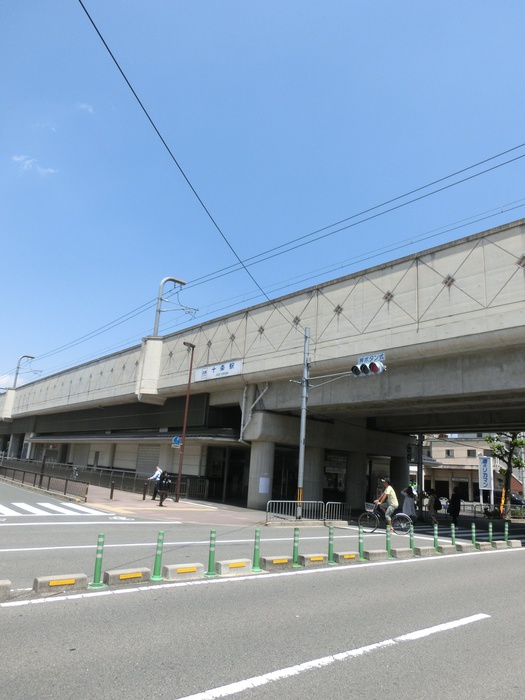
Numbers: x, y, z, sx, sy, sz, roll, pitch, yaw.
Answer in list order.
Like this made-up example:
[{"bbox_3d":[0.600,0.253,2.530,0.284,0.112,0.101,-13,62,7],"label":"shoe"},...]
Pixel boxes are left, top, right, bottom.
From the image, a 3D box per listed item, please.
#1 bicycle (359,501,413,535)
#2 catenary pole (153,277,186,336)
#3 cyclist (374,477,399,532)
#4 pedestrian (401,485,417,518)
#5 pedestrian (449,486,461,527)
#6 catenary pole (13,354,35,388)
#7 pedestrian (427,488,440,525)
[{"bbox_3d":[4.074,5.515,16.006,1.800,1.030,0.560,4,-15,0],"label":"bicycle"},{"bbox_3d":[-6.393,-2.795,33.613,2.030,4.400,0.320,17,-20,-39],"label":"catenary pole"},{"bbox_3d":[4.078,5.075,15.920,0.800,1.660,0.500,4,-15,0],"label":"cyclist"},{"bbox_3d":[6.354,6.757,21.047,0.550,1.600,0.500,-9,-20,40],"label":"pedestrian"},{"bbox_3d":[8.206,6.722,20.633,0.550,1.690,0.500,-8,-19,38],"label":"pedestrian"},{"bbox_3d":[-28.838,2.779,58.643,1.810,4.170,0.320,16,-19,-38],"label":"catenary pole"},{"bbox_3d":[7.907,7.239,22.363,0.600,1.570,0.500,-11,-21,43],"label":"pedestrian"}]

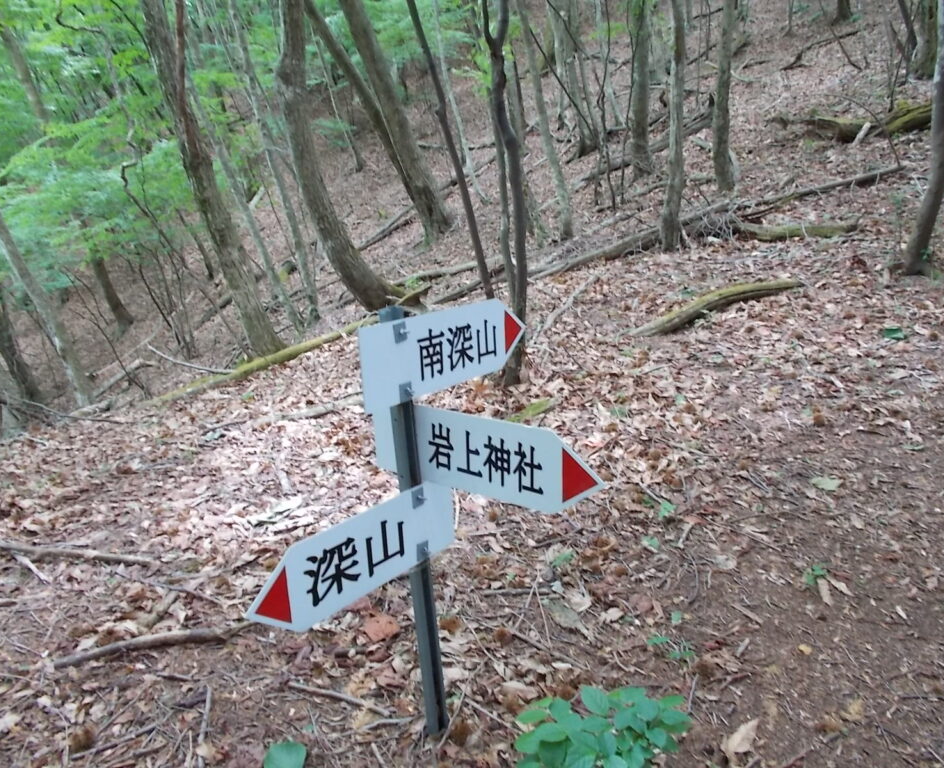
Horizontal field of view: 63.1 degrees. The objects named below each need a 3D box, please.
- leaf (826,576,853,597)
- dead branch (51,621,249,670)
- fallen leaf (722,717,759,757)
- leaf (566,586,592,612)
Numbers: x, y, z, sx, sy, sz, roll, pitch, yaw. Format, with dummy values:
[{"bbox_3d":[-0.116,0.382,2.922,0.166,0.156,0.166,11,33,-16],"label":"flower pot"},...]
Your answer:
[{"bbox_3d":[1.057,0.583,2.215,0.025,0.015,0.100,-13,18,-13],"label":"leaf"},{"bbox_3d":[-0.903,0.741,2.176,0.516,0.040,0.075,-6,16,-15],"label":"dead branch"},{"bbox_3d":[0.610,0.794,1.738,0.125,0.028,0.060,-22,22,-36],"label":"fallen leaf"},{"bbox_3d":[0.320,0.652,2.336,0.070,0.025,0.098,-18,20,-27],"label":"leaf"}]

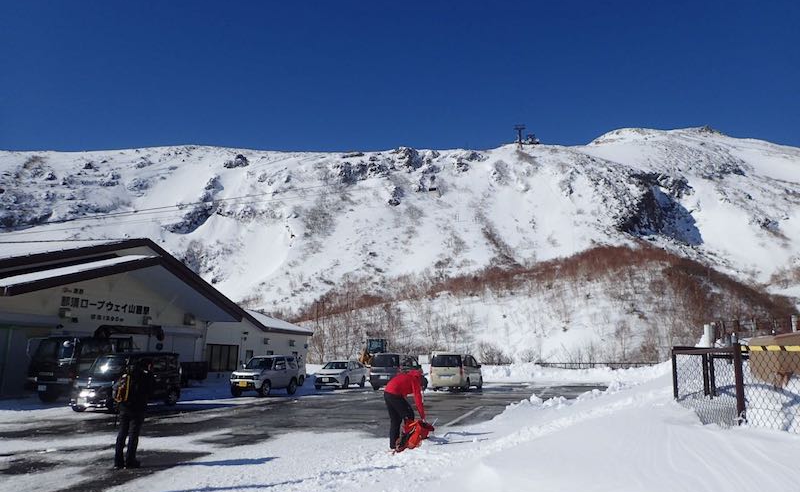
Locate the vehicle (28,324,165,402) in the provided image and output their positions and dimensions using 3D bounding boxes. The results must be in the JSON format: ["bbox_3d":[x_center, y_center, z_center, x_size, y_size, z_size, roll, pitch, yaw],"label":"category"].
[{"bbox_3d":[-10.767,4.510,22.247,1.980,2.850,6.500,-3,-11,17],"label":"vehicle"}]

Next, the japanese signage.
[{"bbox_3d":[-13.549,2.847,27.060,0.100,1.350,5.725,-3,-11,15],"label":"japanese signage"}]

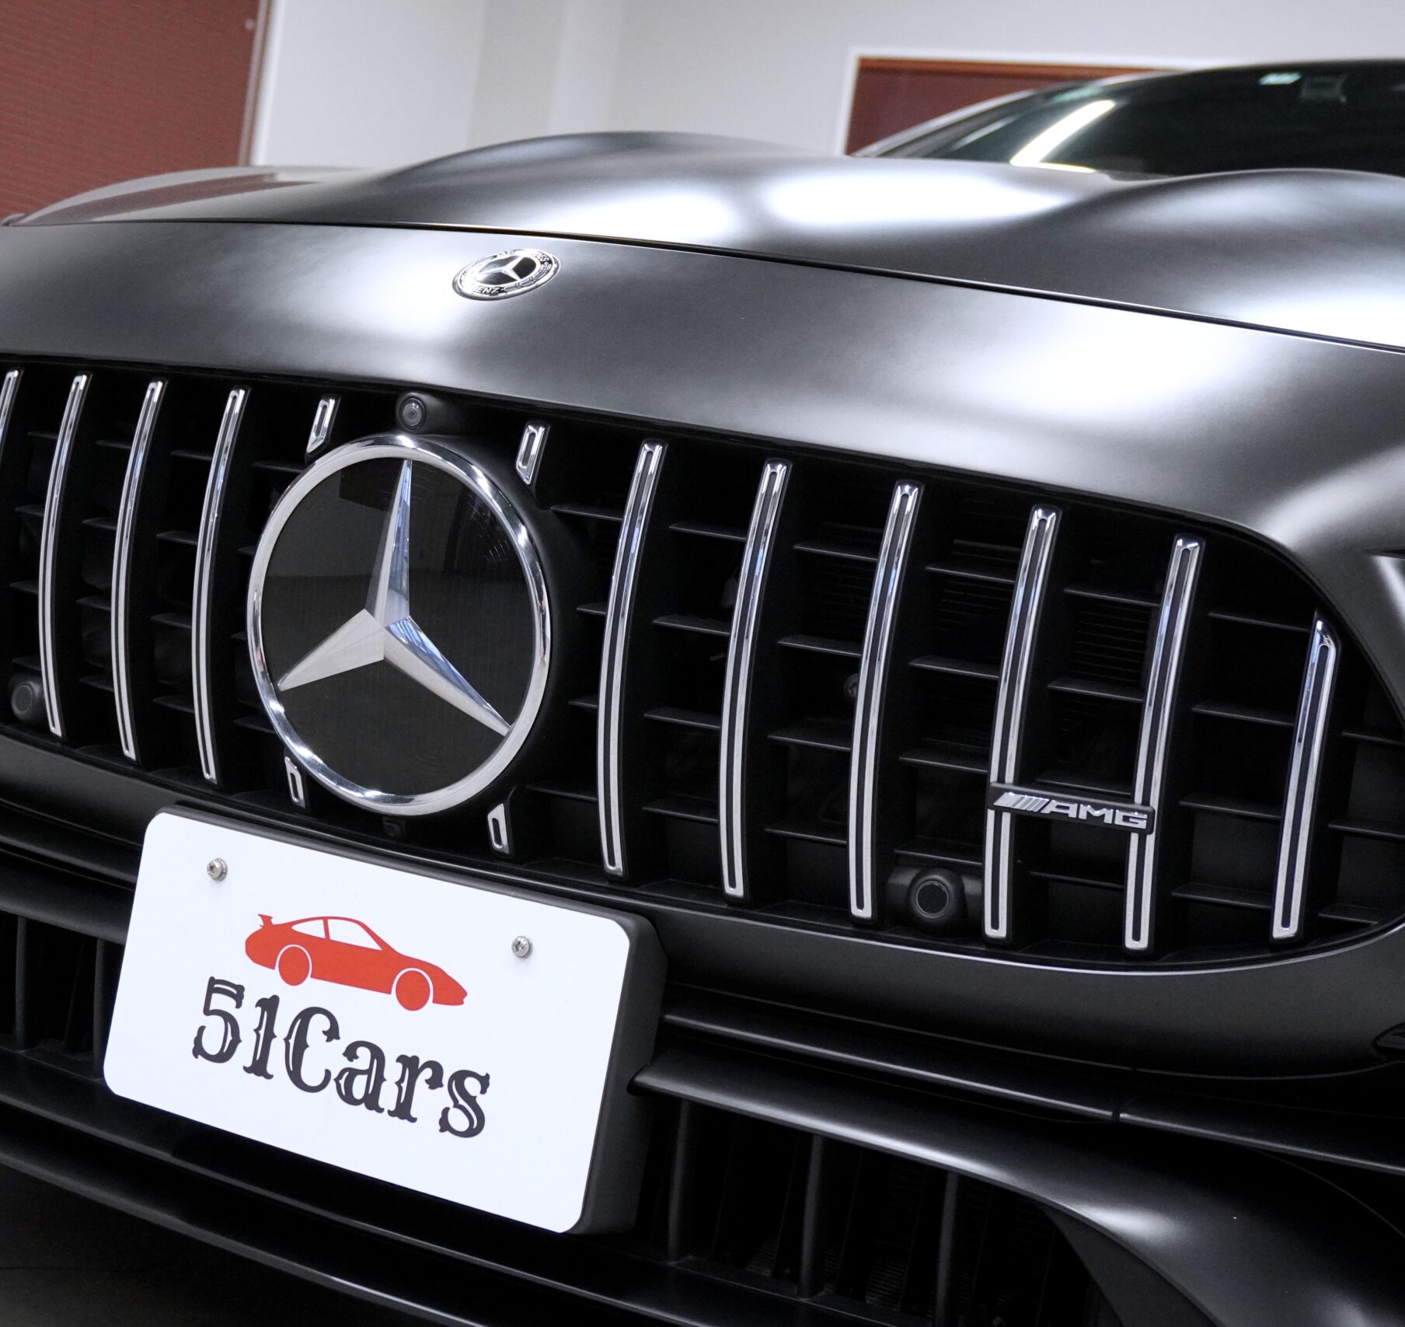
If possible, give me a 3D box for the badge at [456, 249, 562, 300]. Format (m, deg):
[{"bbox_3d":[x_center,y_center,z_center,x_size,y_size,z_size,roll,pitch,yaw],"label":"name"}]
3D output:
[{"bbox_3d":[-0.109,-0.215,1.382,0.059,0.008,0.059,10,40,29],"label":"badge"}]

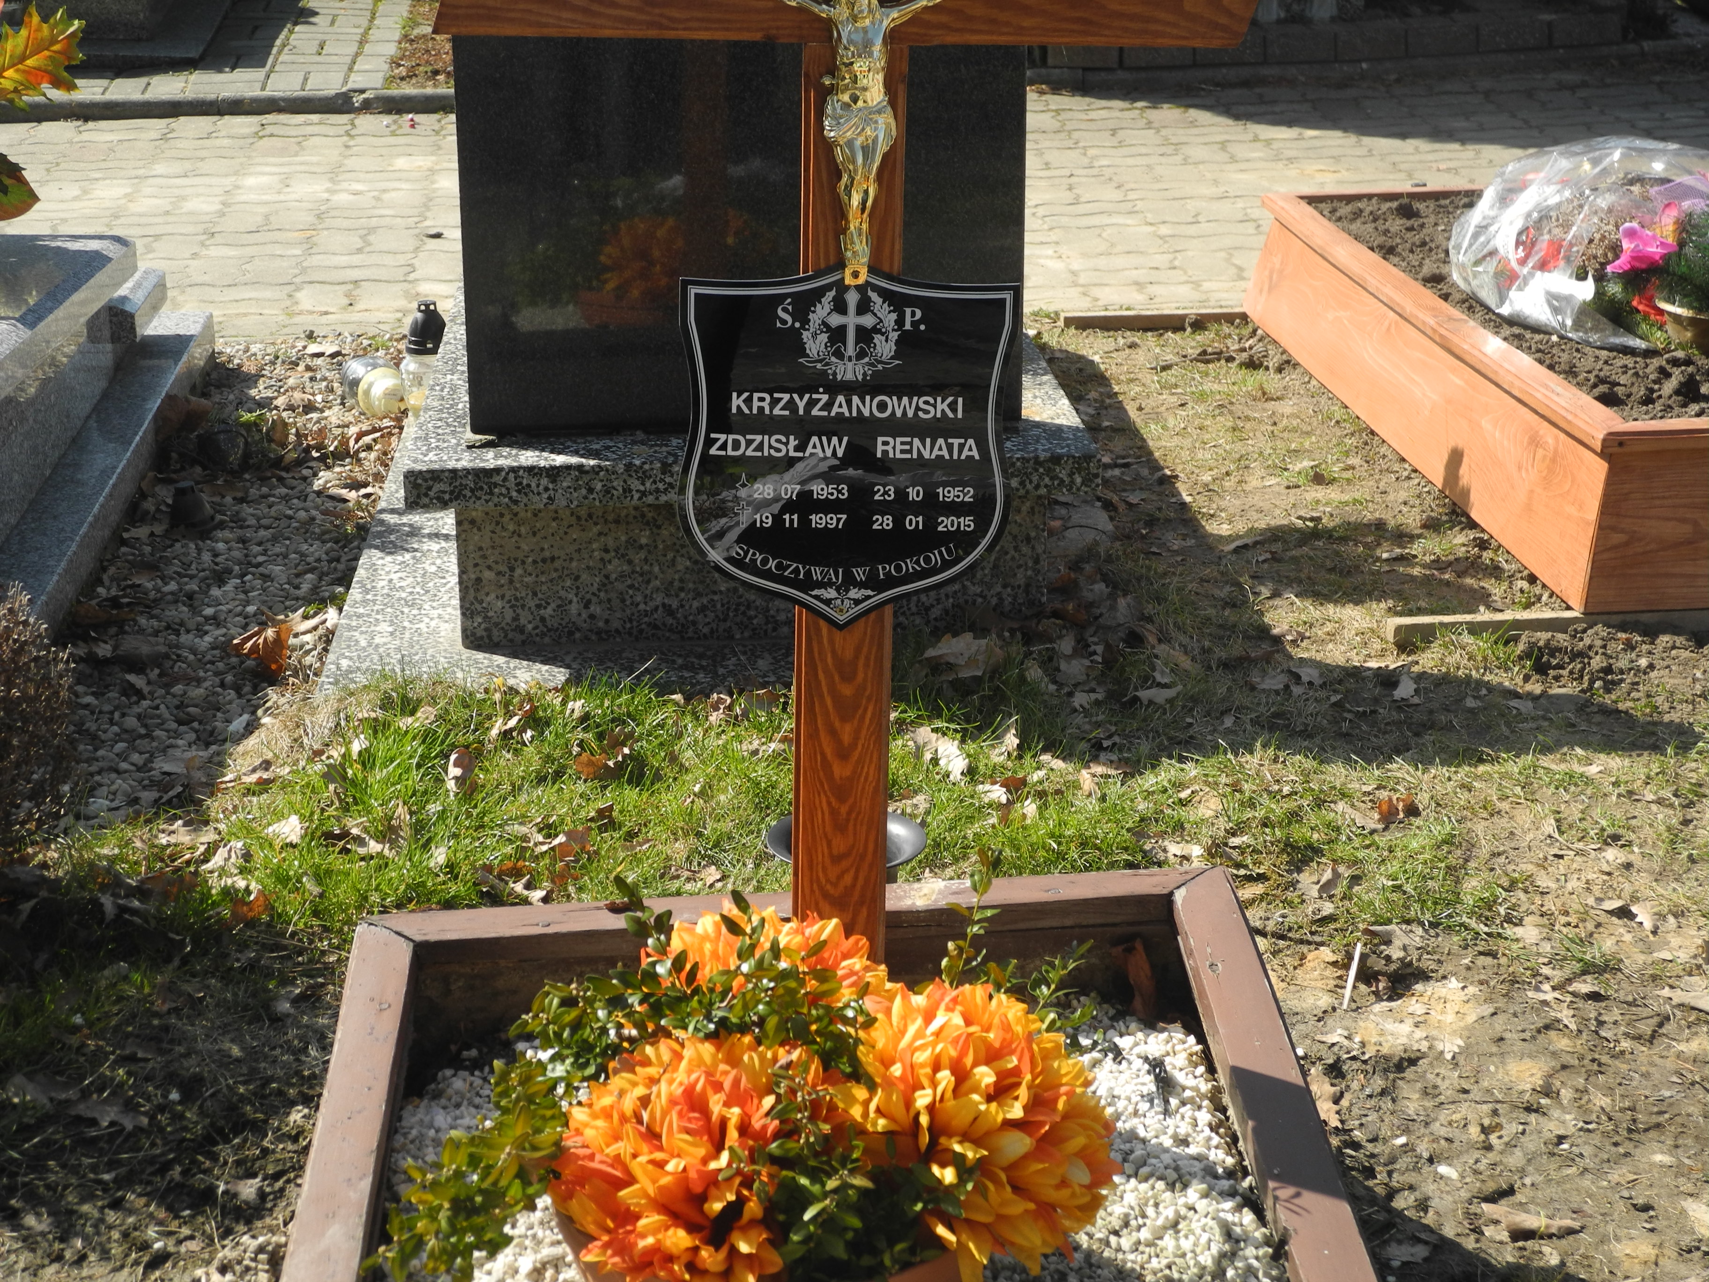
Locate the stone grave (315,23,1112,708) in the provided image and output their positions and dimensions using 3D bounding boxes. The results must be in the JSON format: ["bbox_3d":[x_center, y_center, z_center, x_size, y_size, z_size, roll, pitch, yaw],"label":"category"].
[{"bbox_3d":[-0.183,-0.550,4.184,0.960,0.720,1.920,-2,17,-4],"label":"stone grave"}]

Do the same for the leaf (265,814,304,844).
[{"bbox_3d":[-0.558,0.184,2.950,0.036,0.018,0.042,-2,17,-4],"label":"leaf"}]

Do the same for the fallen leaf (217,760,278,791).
[{"bbox_3d":[-0.758,0.169,3.764,0.077,0.022,0.050,0,21,0],"label":"fallen leaf"}]

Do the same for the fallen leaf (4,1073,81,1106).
[{"bbox_3d":[-0.782,0.429,2.898,0.074,0.020,0.045,2,21,7],"label":"fallen leaf"}]

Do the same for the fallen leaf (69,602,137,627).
[{"bbox_3d":[-1.036,-0.038,4.150,0.092,0.022,0.045,2,21,7],"label":"fallen leaf"}]

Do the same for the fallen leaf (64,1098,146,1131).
[{"bbox_3d":[-0.709,0.446,2.850,0.080,0.020,0.045,4,21,11],"label":"fallen leaf"}]

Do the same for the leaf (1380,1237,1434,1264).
[{"bbox_3d":[0.483,0.531,2.635,0.047,0.012,0.036,0,21,0],"label":"leaf"}]

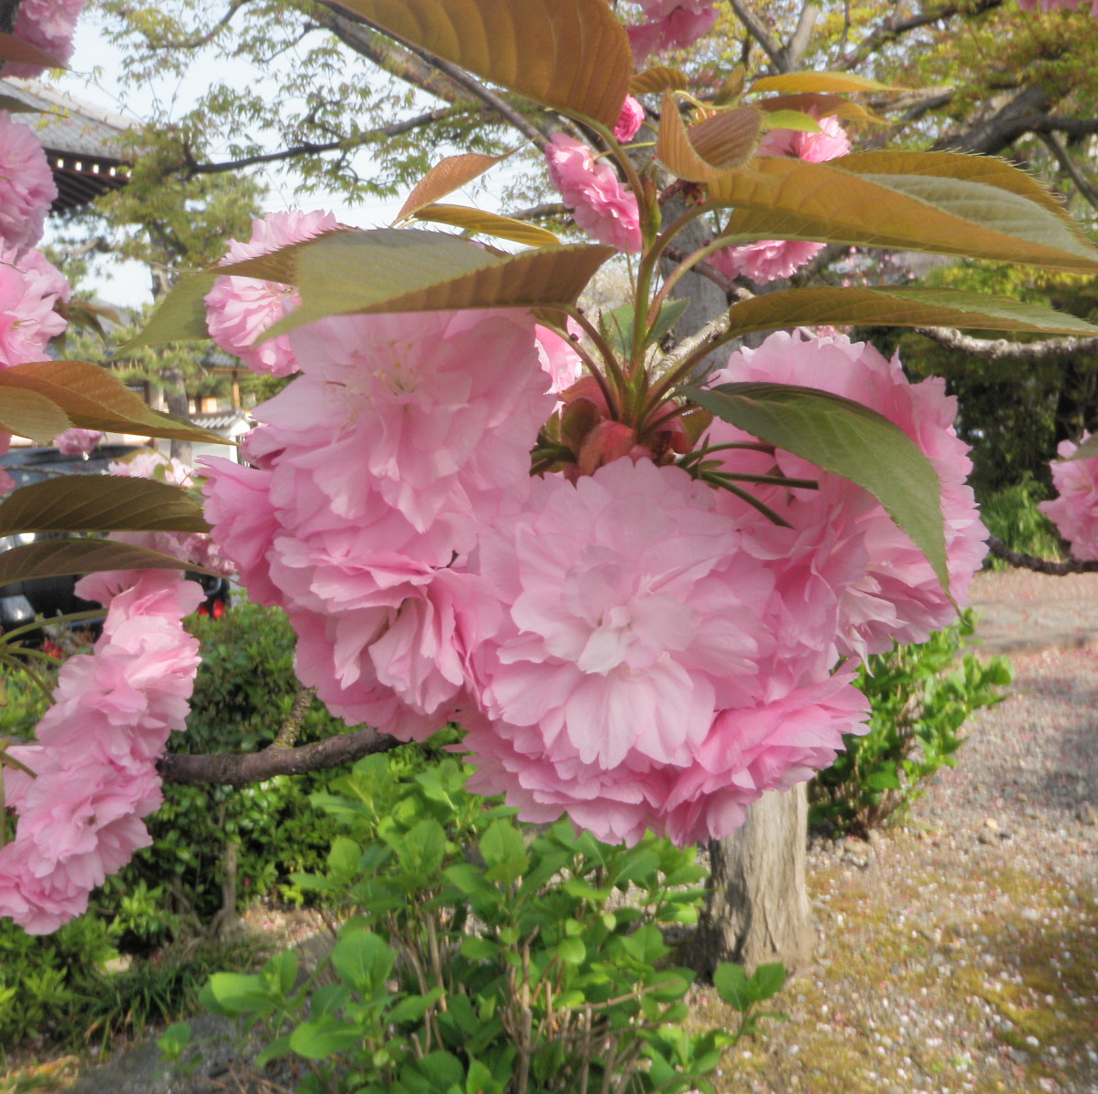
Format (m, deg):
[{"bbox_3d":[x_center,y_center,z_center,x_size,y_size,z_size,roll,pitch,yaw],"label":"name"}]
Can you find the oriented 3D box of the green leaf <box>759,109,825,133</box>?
[{"bbox_3d":[0.094,-0.166,0.460,0.028,0.009,0.018,8,4,0],"label":"green leaf"}]

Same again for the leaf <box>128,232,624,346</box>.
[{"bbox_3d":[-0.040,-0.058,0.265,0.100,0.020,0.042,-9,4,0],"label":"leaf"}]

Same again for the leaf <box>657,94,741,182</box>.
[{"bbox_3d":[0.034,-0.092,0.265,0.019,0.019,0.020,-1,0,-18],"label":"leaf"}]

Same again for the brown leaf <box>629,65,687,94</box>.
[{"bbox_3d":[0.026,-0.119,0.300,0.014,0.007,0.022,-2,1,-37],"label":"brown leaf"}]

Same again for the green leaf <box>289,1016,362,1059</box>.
[{"bbox_3d":[-0.301,0.665,1.600,0.100,0.022,0.065,-7,35,-6],"label":"green leaf"}]

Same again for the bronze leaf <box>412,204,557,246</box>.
[{"bbox_3d":[-0.021,-0.109,0.400,0.052,0.011,0.025,12,4,0],"label":"bronze leaf"}]

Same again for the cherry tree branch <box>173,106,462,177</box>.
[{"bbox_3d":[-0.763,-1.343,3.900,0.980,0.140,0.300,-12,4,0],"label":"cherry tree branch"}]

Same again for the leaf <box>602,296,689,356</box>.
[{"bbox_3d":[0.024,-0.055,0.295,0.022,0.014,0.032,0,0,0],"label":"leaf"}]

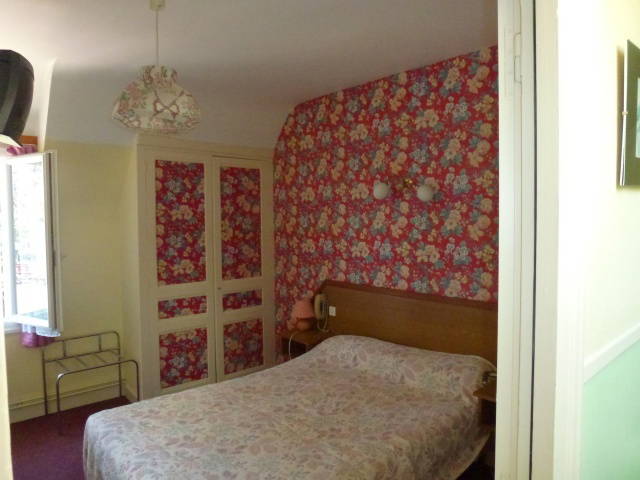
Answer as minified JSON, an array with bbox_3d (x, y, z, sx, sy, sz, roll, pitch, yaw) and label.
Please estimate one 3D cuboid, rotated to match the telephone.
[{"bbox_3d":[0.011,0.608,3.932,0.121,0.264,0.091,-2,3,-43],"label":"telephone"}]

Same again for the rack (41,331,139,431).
[{"bbox_3d":[-1.801,1.087,3.508,0.595,0.604,0.438,-2,3,-43],"label":"rack"}]

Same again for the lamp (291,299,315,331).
[{"bbox_3d":[-0.154,0.674,3.957,0.199,0.284,0.199,0,2,0],"label":"lamp"}]

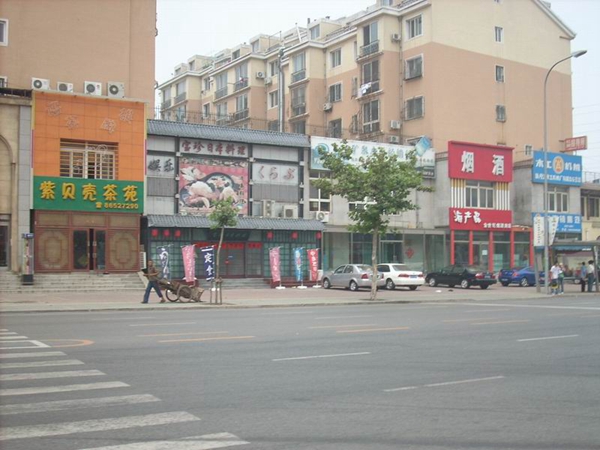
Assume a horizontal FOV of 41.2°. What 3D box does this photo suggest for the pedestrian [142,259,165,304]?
[{"bbox_3d":[-5.505,2.145,29.900,0.750,1.630,0.500,2,-3,-33],"label":"pedestrian"}]

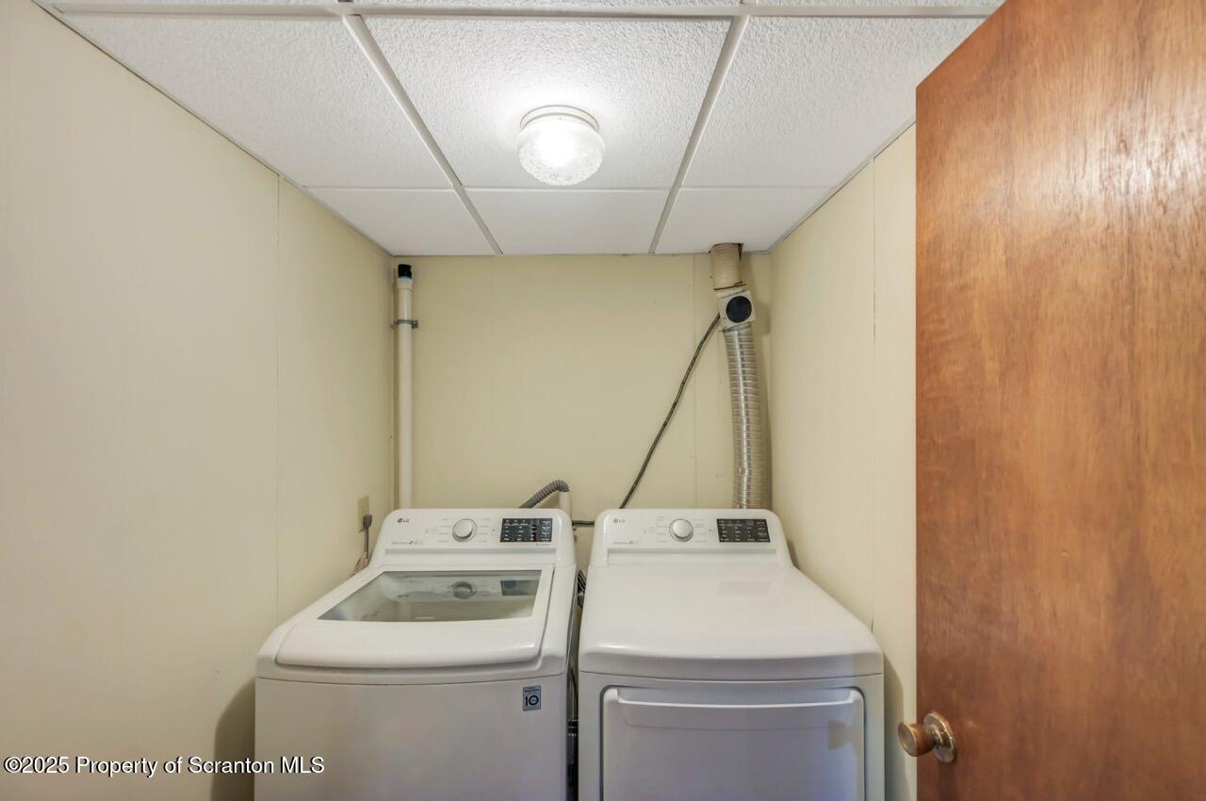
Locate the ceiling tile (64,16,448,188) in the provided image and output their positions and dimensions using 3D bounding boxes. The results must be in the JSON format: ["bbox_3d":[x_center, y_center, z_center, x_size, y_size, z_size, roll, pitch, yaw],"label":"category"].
[{"bbox_3d":[-0.628,-0.605,1.019,0.438,0.020,0.590,0,0,0],"label":"ceiling tile"}]

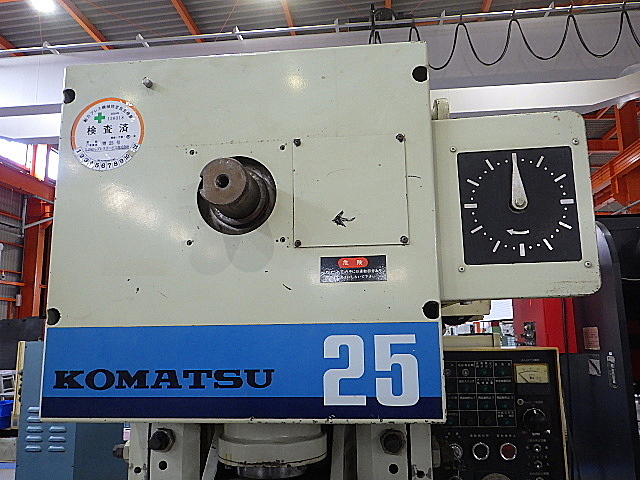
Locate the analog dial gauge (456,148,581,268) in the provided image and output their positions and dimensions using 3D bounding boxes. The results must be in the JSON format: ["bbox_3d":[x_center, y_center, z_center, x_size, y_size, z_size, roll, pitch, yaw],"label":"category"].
[{"bbox_3d":[0.254,-0.045,0.657,0.145,0.146,0.018,-2,-9,6],"label":"analog dial gauge"}]

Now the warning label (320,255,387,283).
[{"bbox_3d":[0.043,0.037,0.652,0.083,0.033,0.002,-2,-9,6],"label":"warning label"}]

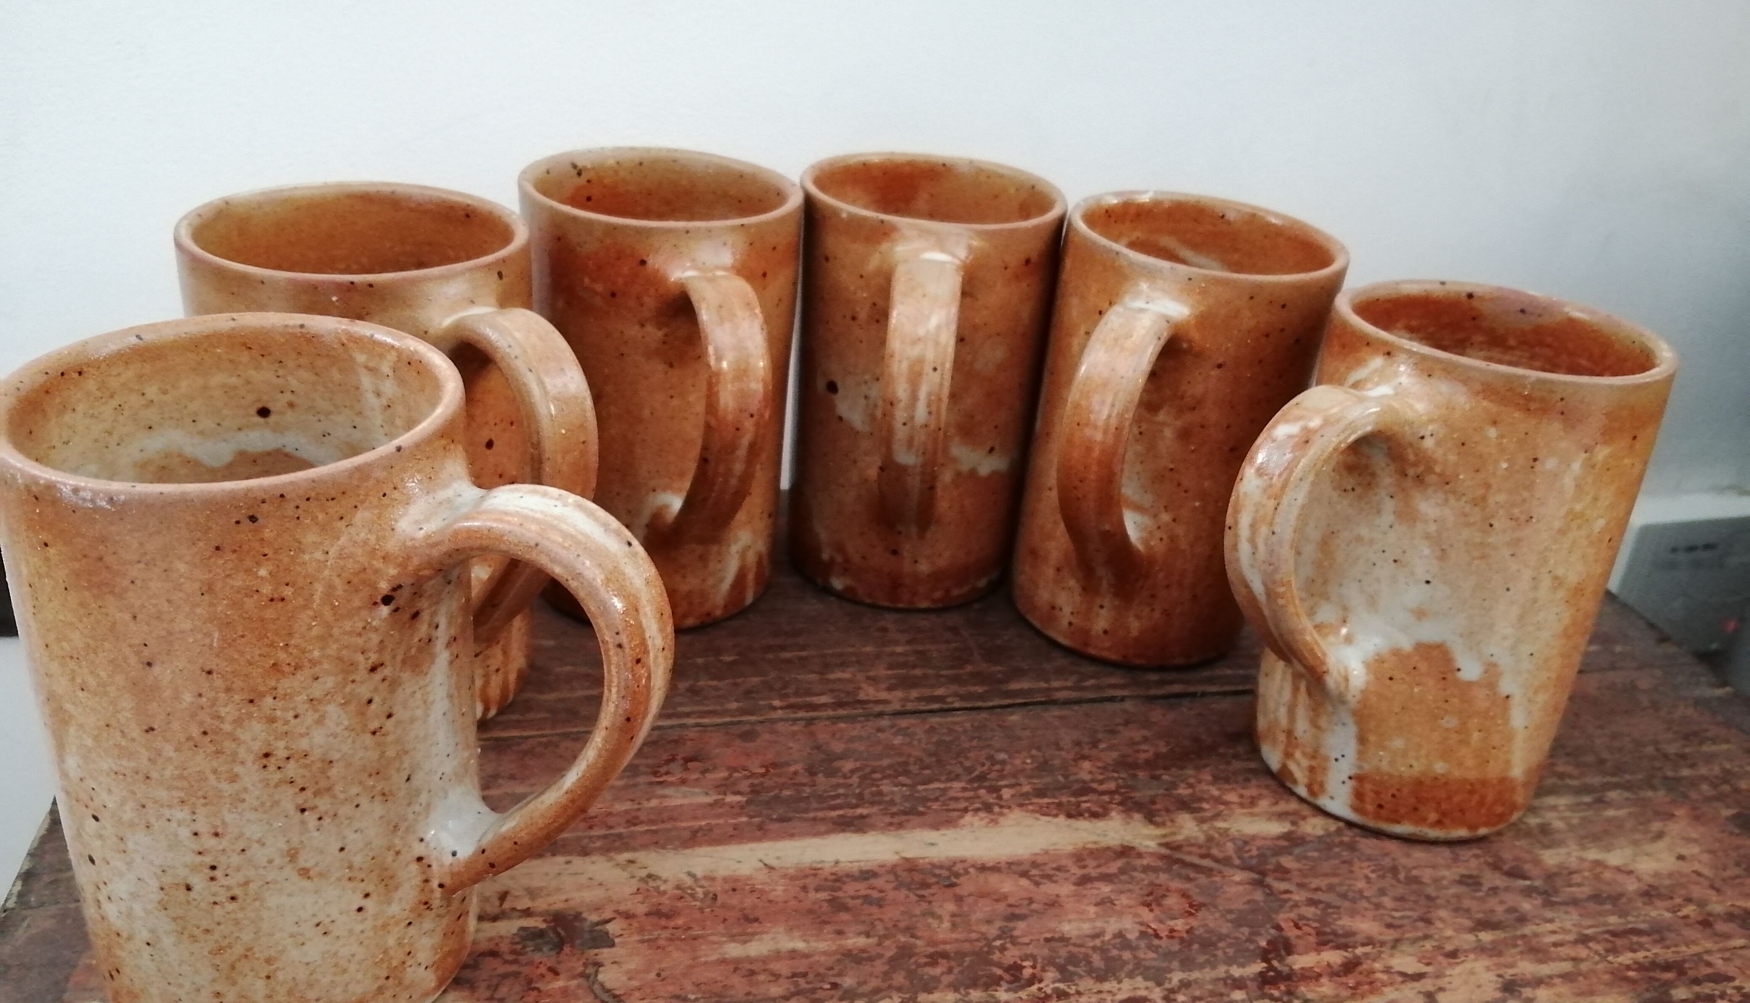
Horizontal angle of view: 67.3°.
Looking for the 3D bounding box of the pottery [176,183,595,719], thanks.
[{"bbox_3d":[-0.113,-0.003,0.332,0.118,0.126,0.079,22,32,29],"label":"pottery"}]

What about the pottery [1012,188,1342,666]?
[{"bbox_3d":[0.080,-0.013,0.390,0.080,0.126,0.124,17,29,22],"label":"pottery"}]

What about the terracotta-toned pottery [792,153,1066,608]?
[{"bbox_3d":[0.012,-0.029,0.406,0.080,0.126,0.123,6,27,1],"label":"terracotta-toned pottery"}]

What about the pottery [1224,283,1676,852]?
[{"bbox_3d":[0.133,0.018,0.339,0.120,0.127,0.079,-11,31,-29],"label":"pottery"}]

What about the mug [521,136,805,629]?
[{"bbox_3d":[-0.058,-0.025,0.385,0.080,0.126,0.121,-6,29,-22],"label":"mug"}]

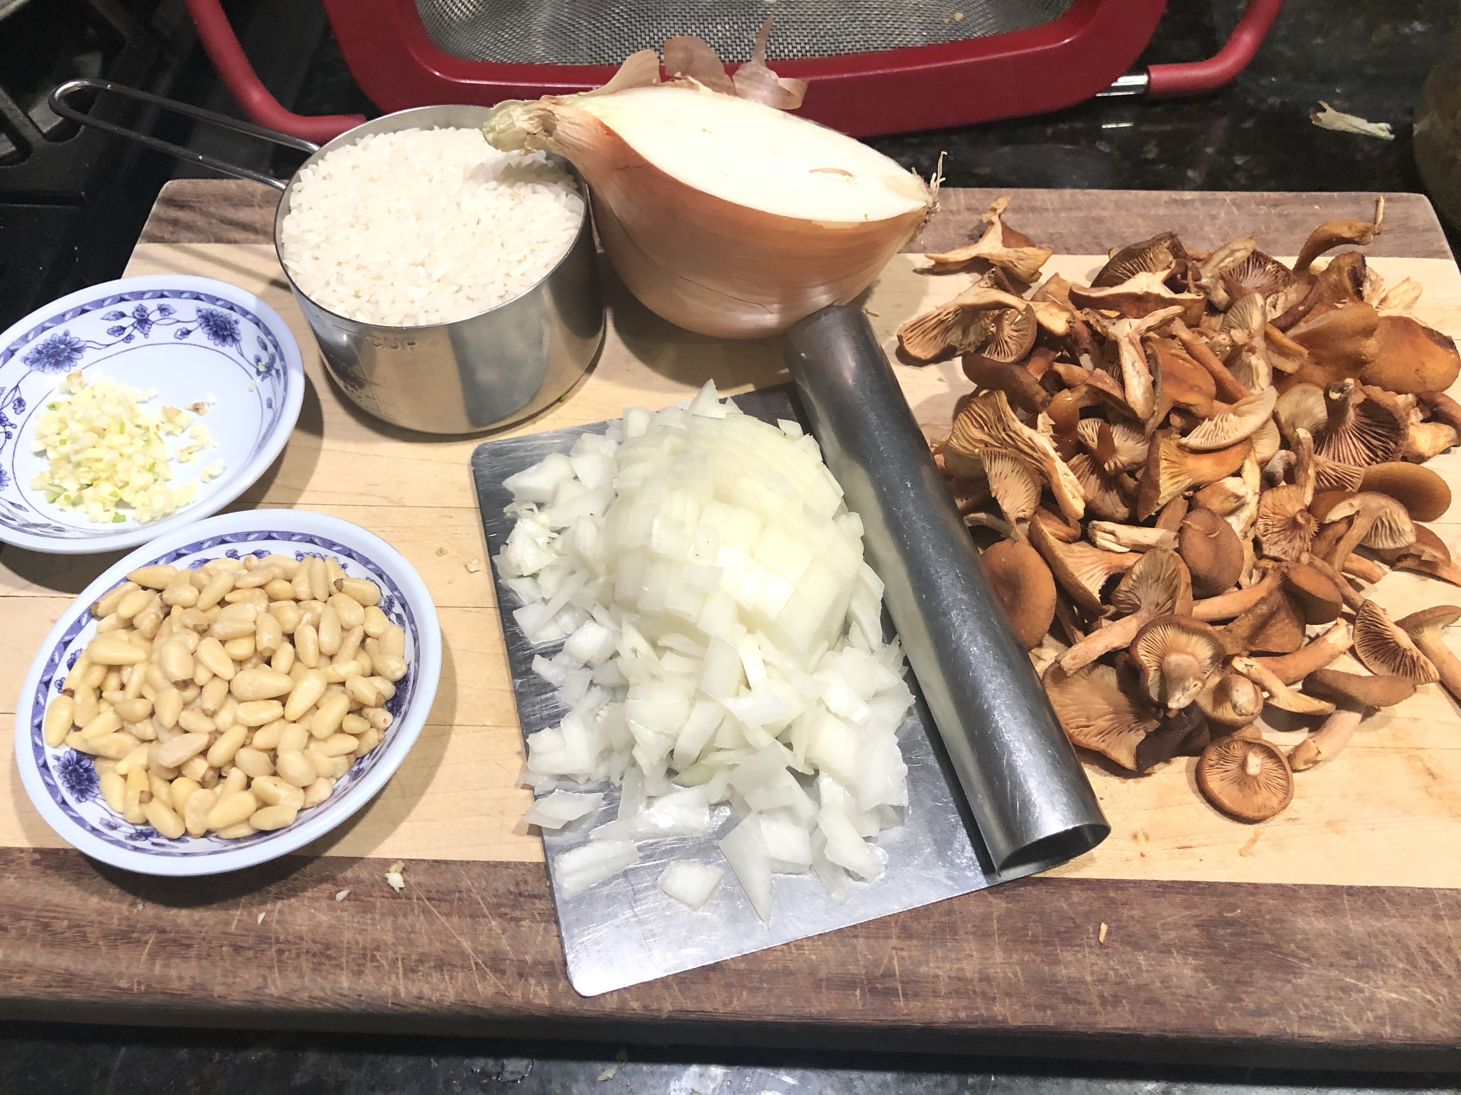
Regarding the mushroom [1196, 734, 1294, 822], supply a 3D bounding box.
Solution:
[{"bbox_3d":[0.118,0.053,0.271,0.021,0.010,0.021,0,59,0],"label":"mushroom"}]

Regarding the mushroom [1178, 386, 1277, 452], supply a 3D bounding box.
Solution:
[{"bbox_3d":[0.126,-0.033,0.299,0.026,0.010,0.017,-31,24,0],"label":"mushroom"}]

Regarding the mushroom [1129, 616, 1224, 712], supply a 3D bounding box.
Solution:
[{"bbox_3d":[0.103,0.027,0.275,0.021,0.021,0.019,7,23,16],"label":"mushroom"}]

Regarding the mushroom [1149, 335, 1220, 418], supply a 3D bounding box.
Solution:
[{"bbox_3d":[0.118,-0.044,0.309,0.017,0.013,0.021,12,65,-35],"label":"mushroom"}]

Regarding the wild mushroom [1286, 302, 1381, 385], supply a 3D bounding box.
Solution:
[{"bbox_3d":[0.163,-0.055,0.320,0.025,0.017,0.021,8,55,-12],"label":"wild mushroom"}]

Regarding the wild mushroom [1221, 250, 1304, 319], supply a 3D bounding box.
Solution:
[{"bbox_3d":[0.150,-0.074,0.334,0.023,0.013,0.019,-2,69,5],"label":"wild mushroom"}]

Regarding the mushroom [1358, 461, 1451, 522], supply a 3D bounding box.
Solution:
[{"bbox_3d":[0.173,-0.015,0.304,0.023,0.011,0.018,15,44,12],"label":"mushroom"}]

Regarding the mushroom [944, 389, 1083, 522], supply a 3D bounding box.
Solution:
[{"bbox_3d":[0.074,-0.024,0.306,0.040,0.018,0.027,40,90,18],"label":"mushroom"}]

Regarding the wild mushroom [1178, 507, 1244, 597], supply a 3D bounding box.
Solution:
[{"bbox_3d":[0.113,0.001,0.277,0.015,0.013,0.021,-9,78,-4],"label":"wild mushroom"}]

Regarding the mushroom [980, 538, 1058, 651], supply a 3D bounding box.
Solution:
[{"bbox_3d":[0.069,0.011,0.288,0.021,0.013,0.025,-6,67,20],"label":"mushroom"}]

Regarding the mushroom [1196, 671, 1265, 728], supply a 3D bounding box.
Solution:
[{"bbox_3d":[0.113,0.035,0.268,0.014,0.014,0.014,0,83,9],"label":"mushroom"}]

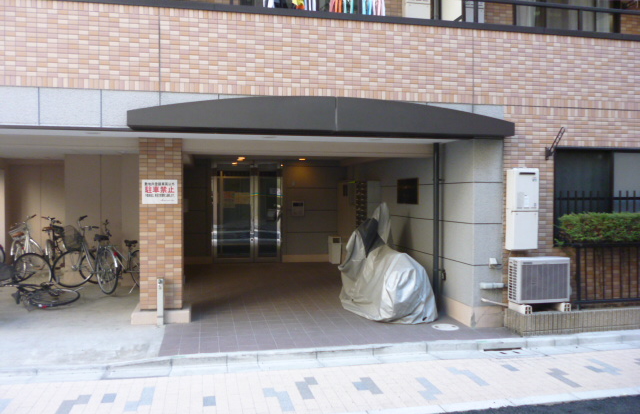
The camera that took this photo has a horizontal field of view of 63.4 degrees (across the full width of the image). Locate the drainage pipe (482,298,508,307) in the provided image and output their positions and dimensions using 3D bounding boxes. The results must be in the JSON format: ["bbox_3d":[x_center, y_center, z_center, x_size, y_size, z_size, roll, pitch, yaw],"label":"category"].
[{"bbox_3d":[2.085,1.140,6.165,0.320,0.050,0.040,1,1,28],"label":"drainage pipe"}]

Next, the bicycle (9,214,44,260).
[{"bbox_3d":[-5.100,0.759,9.100,1.680,1.100,0.560,1,1,41],"label":"bicycle"}]

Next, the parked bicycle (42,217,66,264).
[{"bbox_3d":[-5.050,0.747,9.700,0.550,1.100,1.650,0,1,-25],"label":"parked bicycle"}]

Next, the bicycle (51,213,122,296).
[{"bbox_3d":[-3.660,0.766,8.280,1.700,1.140,0.560,1,1,40],"label":"bicycle"}]

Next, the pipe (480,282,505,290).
[{"bbox_3d":[2.081,0.947,6.237,0.320,0.078,0.078,0,1,-11],"label":"pipe"}]

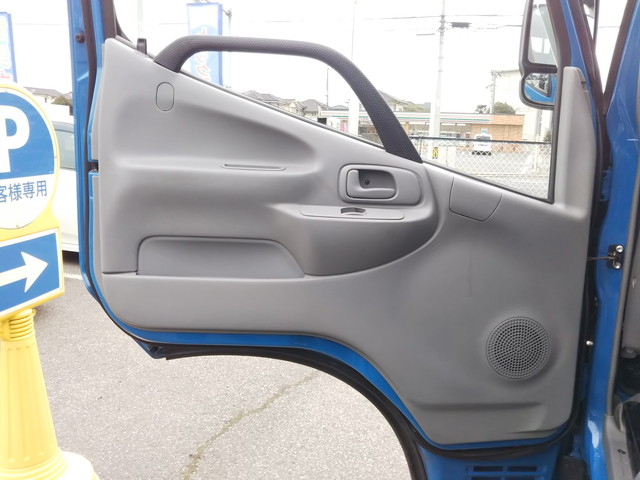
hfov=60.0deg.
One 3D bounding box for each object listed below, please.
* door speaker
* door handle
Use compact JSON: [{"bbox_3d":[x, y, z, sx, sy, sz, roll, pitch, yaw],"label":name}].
[{"bbox_3d":[0.399,0.218,1.115,0.128,0.128,0.025,1,9,-2],"label":"door speaker"},{"bbox_3d":[0.098,-0.105,1.045,0.093,0.055,0.030,1,9,-2],"label":"door handle"}]

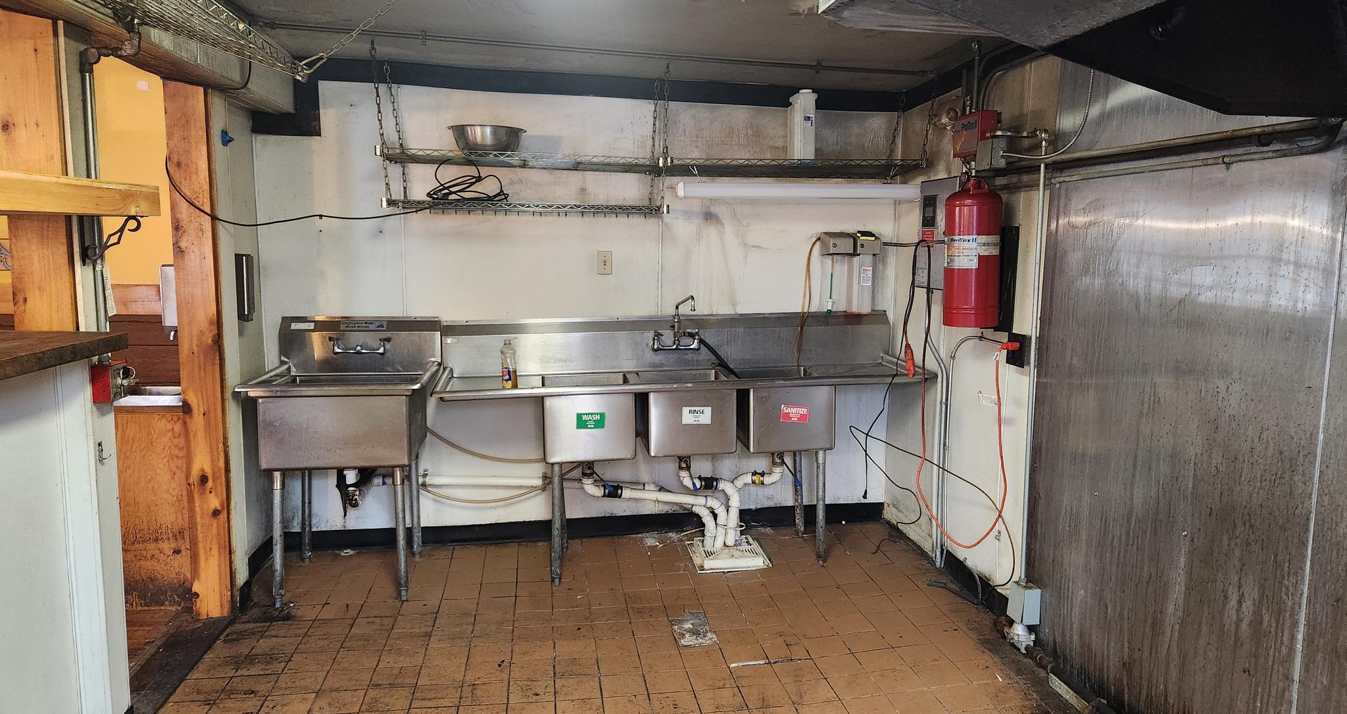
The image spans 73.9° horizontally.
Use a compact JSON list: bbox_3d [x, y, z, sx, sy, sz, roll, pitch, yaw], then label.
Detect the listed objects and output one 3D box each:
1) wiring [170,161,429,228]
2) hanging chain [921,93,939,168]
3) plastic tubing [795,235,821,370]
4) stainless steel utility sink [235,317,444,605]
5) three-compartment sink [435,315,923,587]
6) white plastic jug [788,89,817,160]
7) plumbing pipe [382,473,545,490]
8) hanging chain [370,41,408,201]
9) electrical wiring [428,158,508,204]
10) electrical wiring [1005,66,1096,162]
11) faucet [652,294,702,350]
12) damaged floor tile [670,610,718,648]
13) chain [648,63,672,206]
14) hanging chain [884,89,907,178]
[{"bbox_3d":[-1.500,-0.665,3.782,0.897,0.251,0.790,-1,7,-8],"label":"wiring"},{"bbox_3d":[1.213,-1.088,4.255,0.059,0.386,0.050,-1,7,-11],"label":"hanging chain"},{"bbox_3d":[0.672,-0.276,4.463,0.128,0.669,0.137,-1,7,-10],"label":"plastic tubing"},{"bbox_3d":[-1.424,0.422,4.017,0.723,1.153,0.703,-1,7,-10],"label":"stainless steel utility sink"},{"bbox_3d":[0.066,0.398,4.330,2.295,1.143,0.663,-1,7,-11],"label":"three-compartment sink"},{"bbox_3d":[0.645,-1.134,4.449,0.089,0.368,0.158,-1,7,-11],"label":"white plastic jug"},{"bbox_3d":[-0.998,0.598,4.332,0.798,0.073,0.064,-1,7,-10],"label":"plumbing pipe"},{"bbox_3d":[-1.254,-1.017,3.956,0.106,0.654,0.395,-1,7,-10],"label":"hanging chain"},{"bbox_3d":[-0.922,-0.790,4.032,0.353,0.195,0.258,-1,7,-10],"label":"electrical wiring"},{"bbox_3d":[1.278,-0.815,3.090,0.053,0.251,0.502,-1,7,-8],"label":"electrical wiring"},{"bbox_3d":[0.034,-0.167,4.435,0.243,0.287,0.218,-1,7,-11],"label":"faucet"},{"bbox_3d":[0.074,1.066,3.500,0.155,0.012,0.310,-1,8,-9],"label":"damaged floor tile"},{"bbox_3d":[-0.060,-1.026,4.224,0.069,0.639,0.426,-1,7,-11],"label":"chain"},{"bbox_3d":[1.119,-1.120,4.490,0.102,0.441,0.050,-1,7,-10],"label":"hanging chain"}]

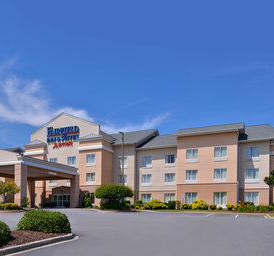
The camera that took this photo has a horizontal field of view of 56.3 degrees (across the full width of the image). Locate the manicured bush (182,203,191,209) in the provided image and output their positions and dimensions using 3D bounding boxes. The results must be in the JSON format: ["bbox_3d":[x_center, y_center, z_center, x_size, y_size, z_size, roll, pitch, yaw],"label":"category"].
[{"bbox_3d":[6.335,9.928,32.500,1.140,0.790,0.950,-3,-9,19],"label":"manicured bush"}]

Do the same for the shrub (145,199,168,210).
[{"bbox_3d":[2.628,10.330,34.500,3.040,1.440,2.000,-3,-9,19],"label":"shrub"}]

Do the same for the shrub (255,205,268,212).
[{"bbox_3d":[13.860,8.962,28.500,1.310,0.890,1.050,-3,-9,19],"label":"shrub"}]

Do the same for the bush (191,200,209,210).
[{"bbox_3d":[7.888,9.615,31.800,2.190,1.220,1.750,-3,-9,19],"label":"bush"}]

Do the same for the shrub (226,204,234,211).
[{"bbox_3d":[11.219,9.615,31.000,0.910,0.750,0.850,-3,-9,19],"label":"shrub"}]

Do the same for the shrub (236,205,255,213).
[{"bbox_3d":[12.192,9.025,28.700,2.140,0.940,1.400,-3,-9,19],"label":"shrub"}]

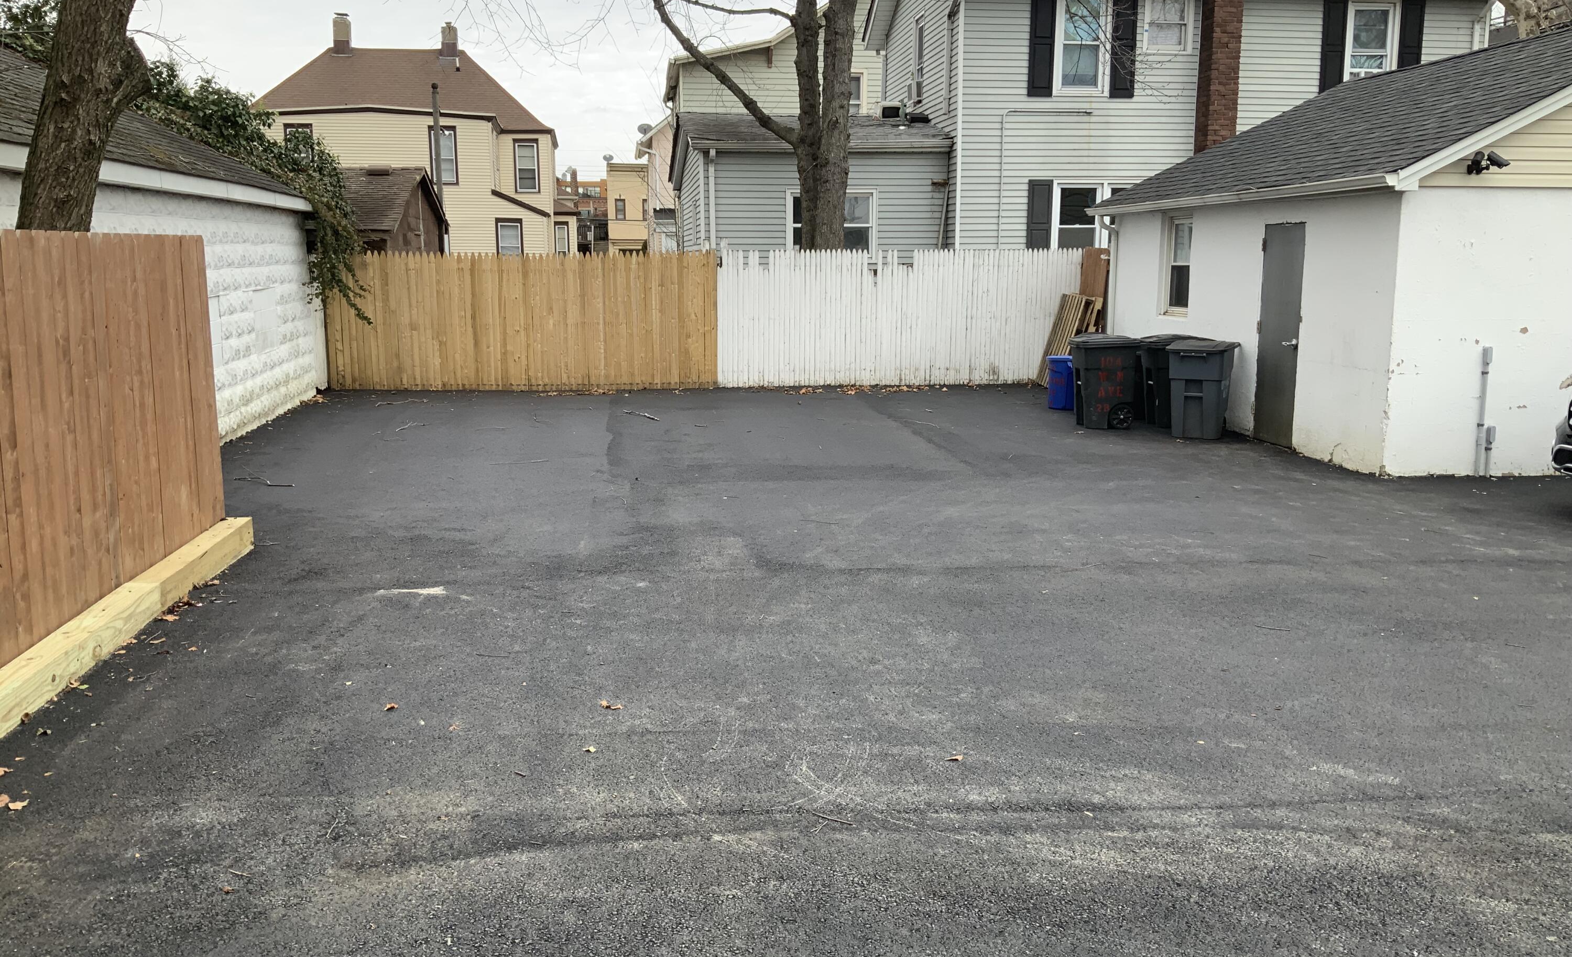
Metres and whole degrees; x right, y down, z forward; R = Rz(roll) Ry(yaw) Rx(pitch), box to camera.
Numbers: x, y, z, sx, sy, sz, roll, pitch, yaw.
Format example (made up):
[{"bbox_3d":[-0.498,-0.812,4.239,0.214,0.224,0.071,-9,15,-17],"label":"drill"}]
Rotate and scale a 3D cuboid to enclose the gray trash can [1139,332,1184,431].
[{"bbox_3d":[4.167,-1.055,14.015,0.660,0.950,0.560,-1,9,-6],"label":"gray trash can"}]

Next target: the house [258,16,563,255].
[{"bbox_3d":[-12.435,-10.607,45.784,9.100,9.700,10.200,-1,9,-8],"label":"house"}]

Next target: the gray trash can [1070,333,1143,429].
[{"bbox_3d":[3.377,-1.036,13.916,0.660,0.950,0.560,-1,9,-6],"label":"gray trash can"}]

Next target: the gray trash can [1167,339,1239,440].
[{"bbox_3d":[4.147,-0.891,13.069,0.570,0.930,0.700,5,11,29],"label":"gray trash can"}]

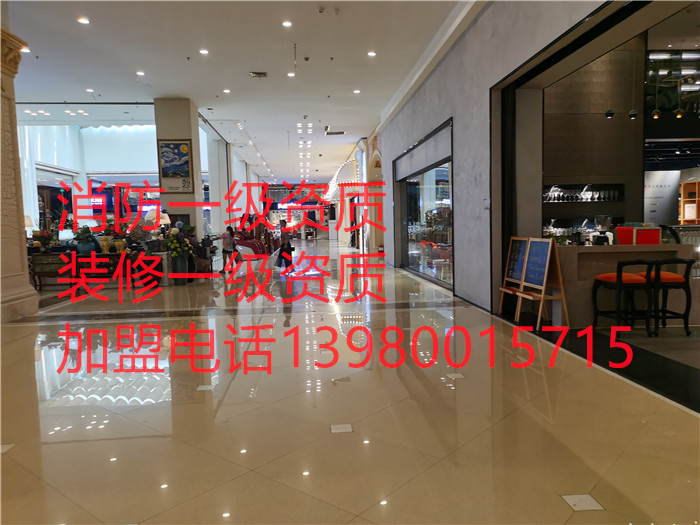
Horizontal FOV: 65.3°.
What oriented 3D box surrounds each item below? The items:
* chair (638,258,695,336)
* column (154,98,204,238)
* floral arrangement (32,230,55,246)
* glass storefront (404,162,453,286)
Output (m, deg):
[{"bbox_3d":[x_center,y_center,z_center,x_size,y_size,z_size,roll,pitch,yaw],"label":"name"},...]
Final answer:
[{"bbox_3d":[3.969,0.420,6.910,0.490,0.930,0.530,-1,4,1],"label":"chair"},{"bbox_3d":[-5.201,-2.264,16.927,1.028,5.197,1.320,-2,4,-4],"label":"column"},{"bbox_3d":[-7.692,-0.602,13.703,0.480,0.402,0.440,-2,4,-5],"label":"floral arrangement"},{"bbox_3d":[1.943,-0.982,14.325,0.150,2.750,5.900,-2,4,-5],"label":"glass storefront"}]

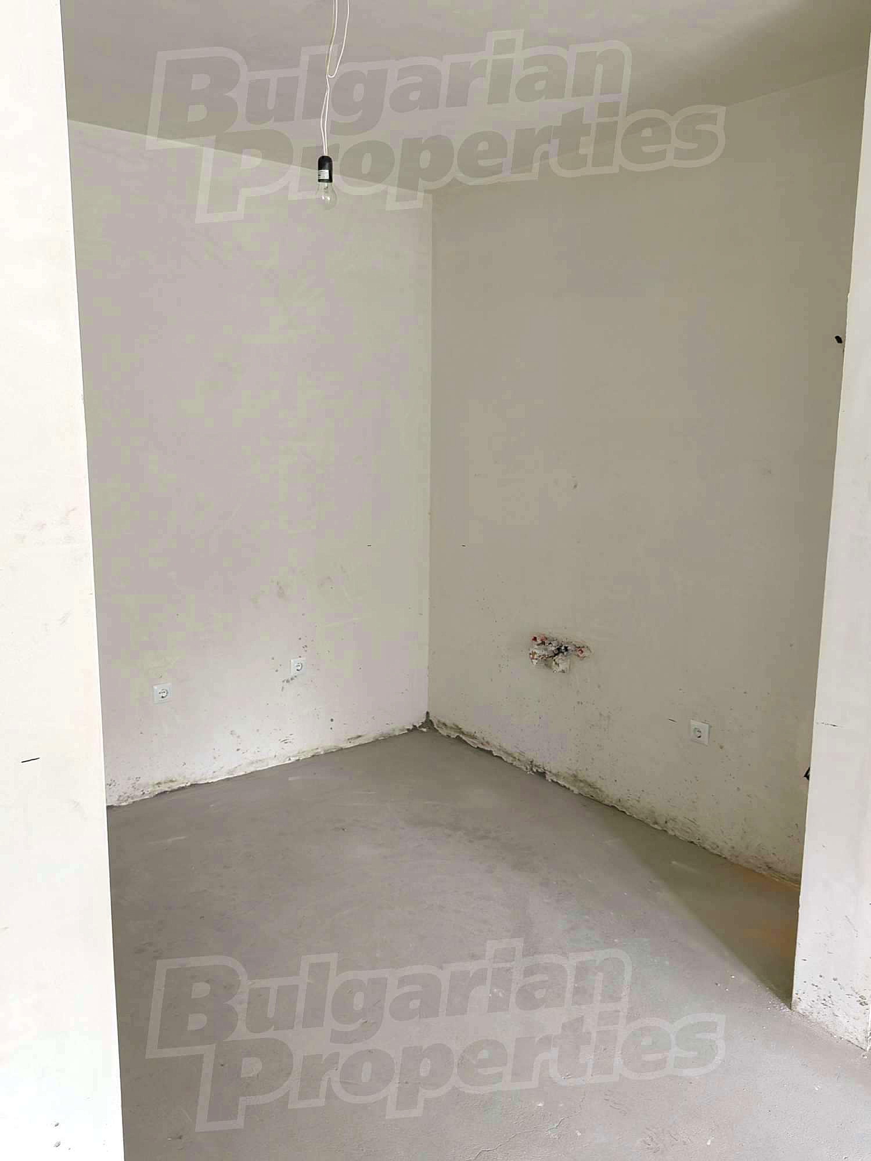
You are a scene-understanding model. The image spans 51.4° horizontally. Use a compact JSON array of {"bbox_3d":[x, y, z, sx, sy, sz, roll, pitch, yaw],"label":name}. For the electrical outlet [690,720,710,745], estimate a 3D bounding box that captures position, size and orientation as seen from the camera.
[{"bbox_3d":[1.020,0.591,3.504,0.014,0.081,0.081,-7,13,-38],"label":"electrical outlet"}]

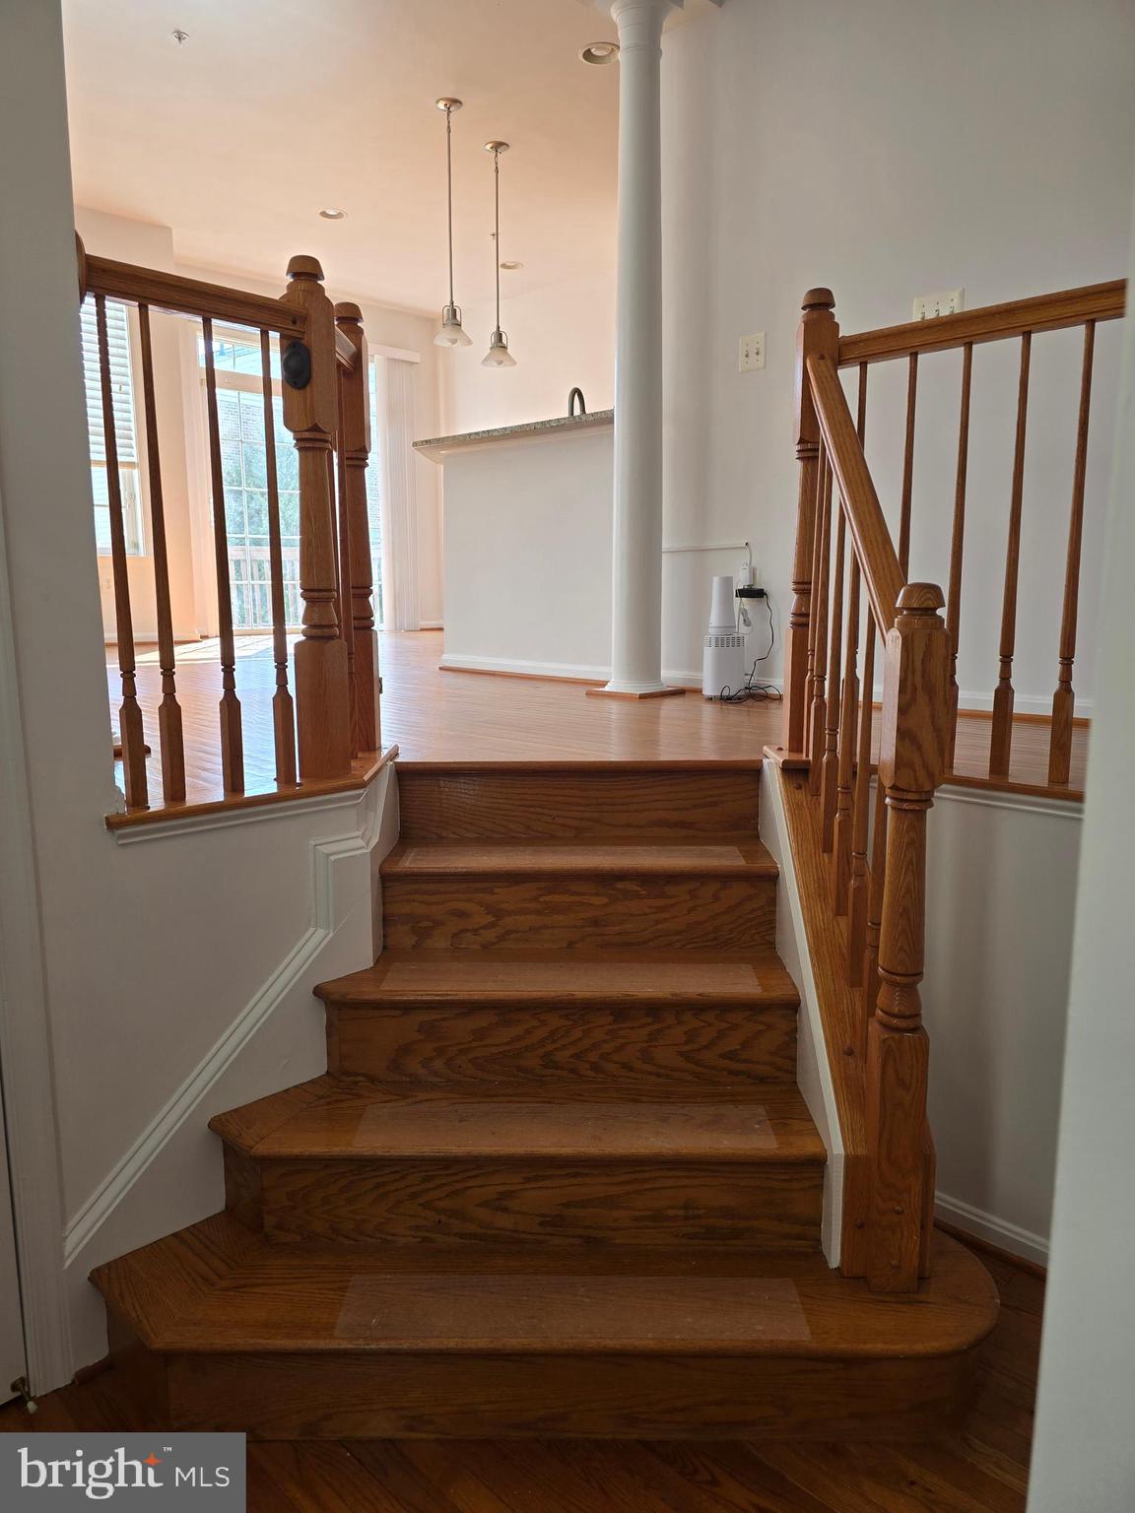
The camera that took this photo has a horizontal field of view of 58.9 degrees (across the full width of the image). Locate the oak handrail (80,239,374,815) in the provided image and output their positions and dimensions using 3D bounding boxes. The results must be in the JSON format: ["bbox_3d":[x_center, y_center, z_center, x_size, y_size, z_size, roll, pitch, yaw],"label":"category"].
[{"bbox_3d":[-0.587,-0.436,1.939,0.240,0.990,0.755,6,11,34],"label":"oak handrail"}]

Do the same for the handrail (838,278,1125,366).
[{"bbox_3d":[0.781,-0.816,1.909,0.060,0.055,0.600,-9,13,-44],"label":"handrail"}]

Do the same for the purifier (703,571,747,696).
[{"bbox_3d":[0.581,-0.446,3.743,0.150,0.445,0.150,-1,9,-3],"label":"purifier"}]

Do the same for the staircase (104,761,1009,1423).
[{"bbox_3d":[-0.053,0.548,1.958,1.510,0.945,0.960,0,9,0],"label":"staircase"}]

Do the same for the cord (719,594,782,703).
[{"bbox_3d":[0.665,-0.394,3.619,0.210,0.385,0.200,0,9,0],"label":"cord"}]

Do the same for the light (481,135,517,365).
[{"bbox_3d":[-0.372,-2.701,5.426,0.198,1.117,0.198,0,9,0],"label":"light"}]

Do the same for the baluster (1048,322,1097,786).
[{"bbox_3d":[0.925,-0.359,1.841,0.034,0.835,0.034,-9,13,-44],"label":"baluster"}]

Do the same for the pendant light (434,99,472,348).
[{"bbox_3d":[-0.572,-2.622,4.968,0.196,1.125,0.196,0,9,0],"label":"pendant light"}]

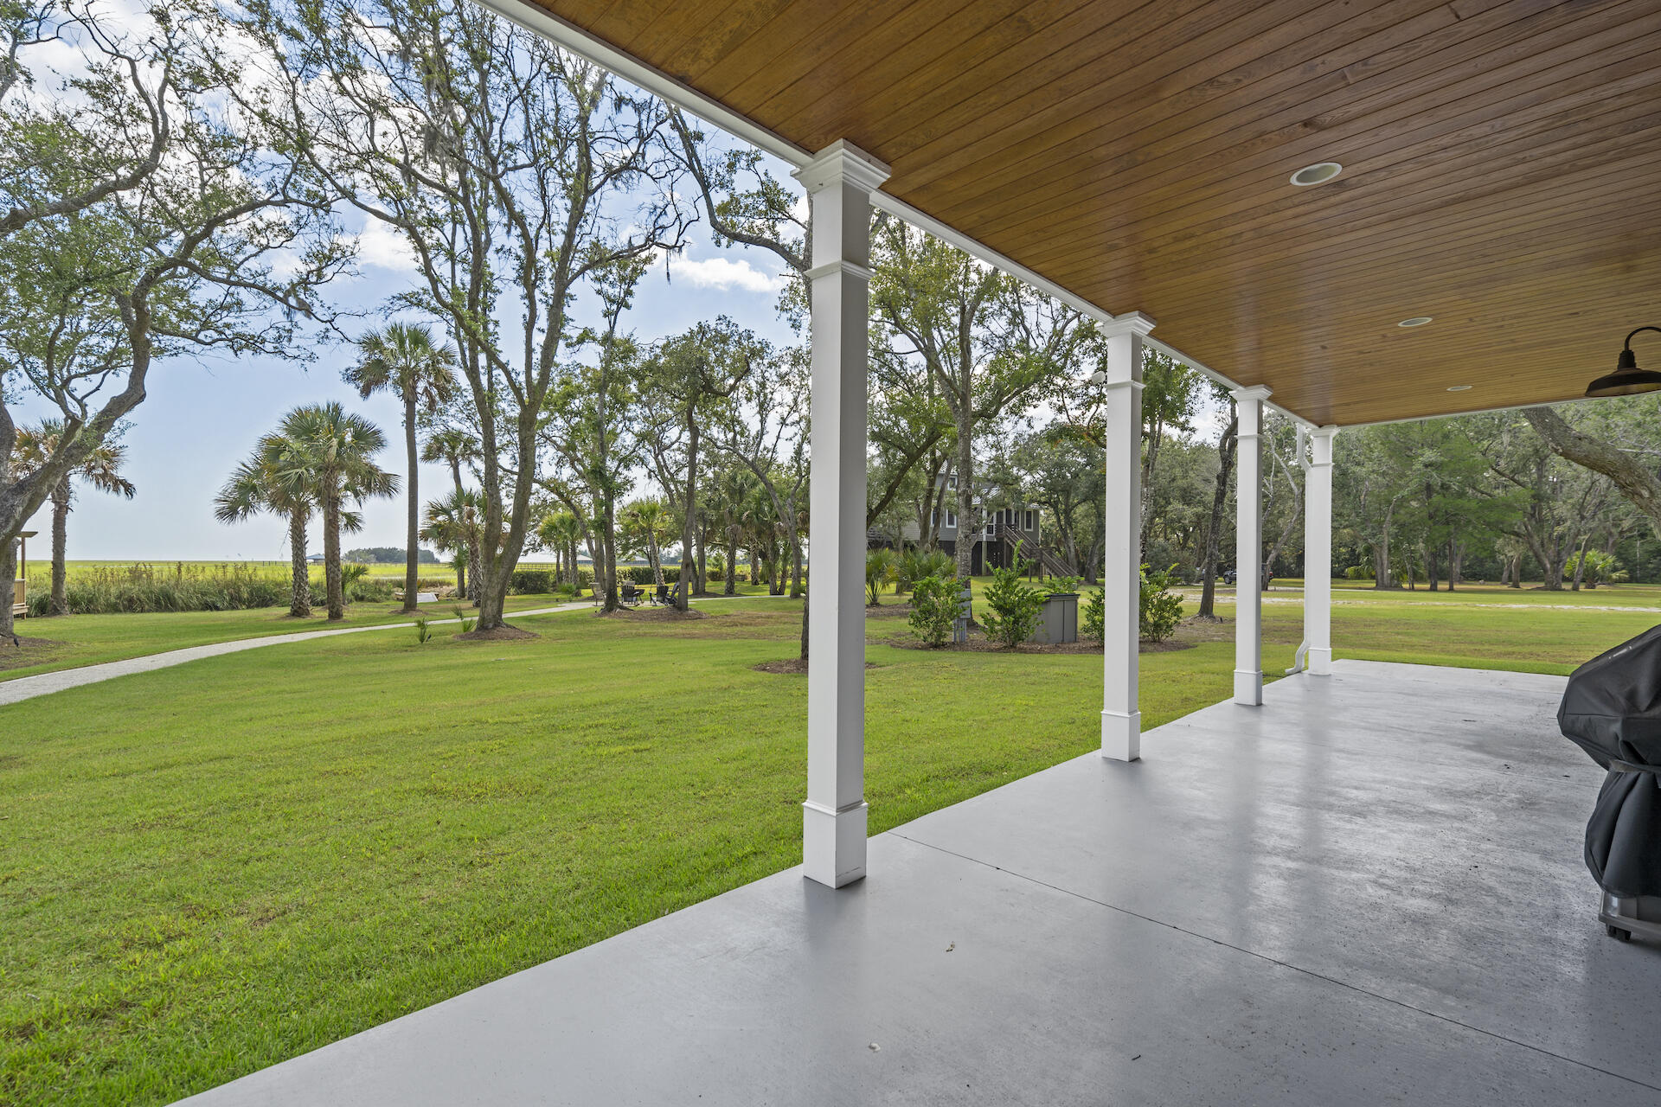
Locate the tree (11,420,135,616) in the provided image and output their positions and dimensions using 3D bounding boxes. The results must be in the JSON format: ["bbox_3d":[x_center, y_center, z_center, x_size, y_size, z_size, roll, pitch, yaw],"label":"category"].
[{"bbox_3d":[-28.724,-1.354,28.000,3.500,7.400,3.500,0,-1,44],"label":"tree"}]

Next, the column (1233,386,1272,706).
[{"bbox_3d":[4.237,-0.067,7.451,0.322,3.179,0.322,1,-1,-45],"label":"column"}]

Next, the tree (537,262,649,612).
[{"bbox_3d":[-8.845,-4.521,27.568,4.200,13.300,4.200,1,-1,-18],"label":"tree"}]

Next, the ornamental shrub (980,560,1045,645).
[{"bbox_3d":[3.533,0.987,14.200,1.220,1.660,1.200,0,0,14],"label":"ornamental shrub"}]

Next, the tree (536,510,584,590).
[{"bbox_3d":[-18.294,-0.220,50.028,3.300,5.364,3.200,1,-1,-20],"label":"tree"}]

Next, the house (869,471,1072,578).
[{"bbox_3d":[12.494,-2.637,67.047,16.500,9.200,11.000,0,-1,3],"label":"house"}]

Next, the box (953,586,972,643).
[{"bbox_3d":[2.654,1.223,14.800,0.360,1.150,0.240,1,0,3],"label":"box"}]

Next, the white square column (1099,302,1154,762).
[{"bbox_3d":[2.076,-0.098,5.227,0.309,3.084,0.309,1,-1,-45],"label":"white square column"}]

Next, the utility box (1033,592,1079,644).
[{"bbox_3d":[4.566,1.328,15.100,0.780,1.040,0.720,1,0,-30],"label":"utility box"}]

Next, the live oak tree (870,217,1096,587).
[{"bbox_3d":[3.917,-3.753,19.458,6.200,11.191,6.000,0,-1,11],"label":"live oak tree"}]

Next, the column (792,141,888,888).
[{"bbox_3d":[0.036,-0.136,3.213,0.309,3.084,0.309,1,-1,-45],"label":"column"}]

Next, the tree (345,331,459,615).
[{"bbox_3d":[-16.676,-3.331,28.700,3.700,10.900,3.700,1,0,-30],"label":"tree"}]

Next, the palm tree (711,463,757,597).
[{"bbox_3d":[-5.309,-1.211,40.537,2.700,7.123,2.700,1,-1,-7],"label":"palm tree"}]

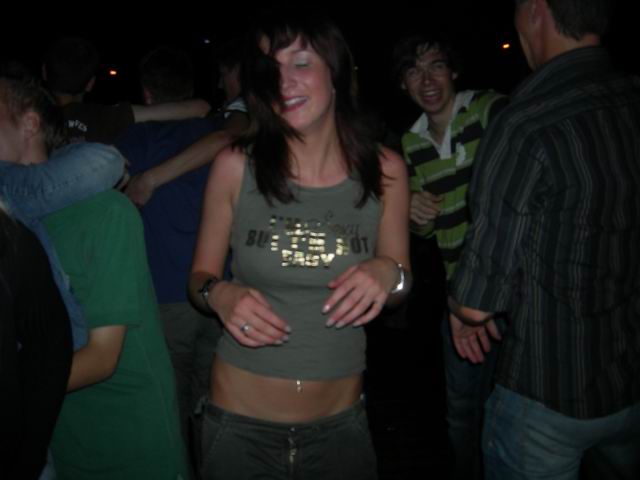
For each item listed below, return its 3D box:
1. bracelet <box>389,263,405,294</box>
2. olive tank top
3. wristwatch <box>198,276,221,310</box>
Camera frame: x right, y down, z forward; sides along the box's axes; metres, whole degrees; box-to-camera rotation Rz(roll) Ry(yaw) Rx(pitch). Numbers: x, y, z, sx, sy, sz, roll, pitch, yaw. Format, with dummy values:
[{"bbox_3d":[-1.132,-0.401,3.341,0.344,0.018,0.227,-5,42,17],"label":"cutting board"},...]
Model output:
[{"bbox_3d":[0.125,0.068,1.170,0.058,0.060,0.011,7,1,34],"label":"bracelet"},{"bbox_3d":[-0.040,0.058,1.310,0.320,0.440,0.230,5,5,-6],"label":"olive tank top"},{"bbox_3d":[-0.183,0.094,1.170,0.058,0.060,0.013,-7,4,-33],"label":"wristwatch"}]

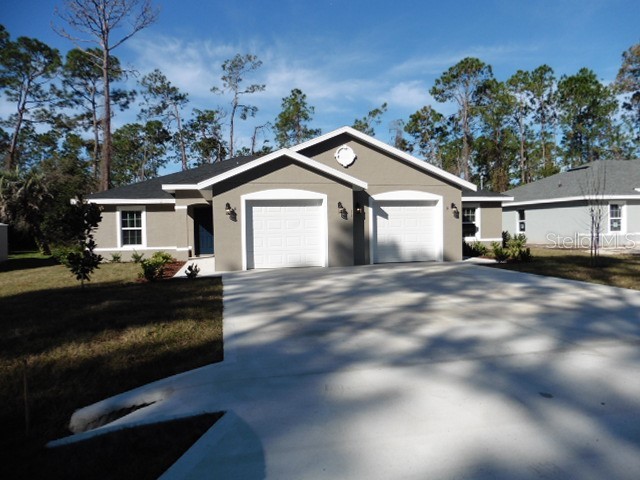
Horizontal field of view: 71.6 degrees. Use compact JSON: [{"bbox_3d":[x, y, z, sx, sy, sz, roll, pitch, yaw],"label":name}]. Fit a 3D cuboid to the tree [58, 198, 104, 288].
[{"bbox_3d":[-6.038,0.090,11.343,1.044,2.295,0.992,-1,2,0],"label":"tree"}]

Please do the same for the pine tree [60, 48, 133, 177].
[{"bbox_3d":[-18.473,-7.715,37.313,6.004,16.524,5.704,-1,2,0],"label":"pine tree"}]

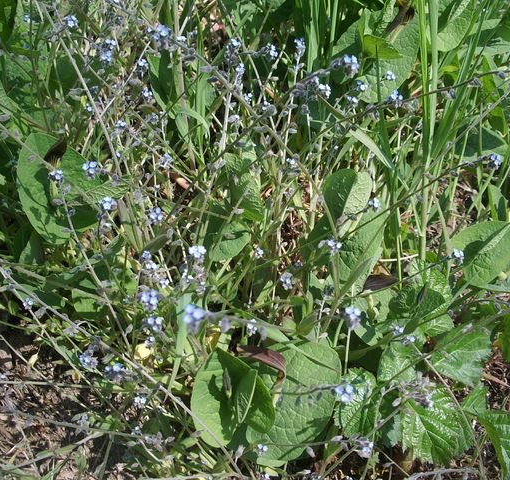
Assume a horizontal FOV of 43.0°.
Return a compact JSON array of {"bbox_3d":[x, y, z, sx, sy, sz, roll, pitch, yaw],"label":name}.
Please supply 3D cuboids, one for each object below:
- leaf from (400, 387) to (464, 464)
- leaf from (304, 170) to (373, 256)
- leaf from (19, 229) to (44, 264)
[{"bbox_3d":[0.134,0.141,0.490,0.050,0.012,0.057,-13,51,-11],"label":"leaf"},{"bbox_3d":[0.077,-0.025,0.600,0.048,0.017,0.094,26,63,7],"label":"leaf"},{"bbox_3d":[-0.225,0.007,0.650,0.024,0.007,0.041,2,66,1],"label":"leaf"}]

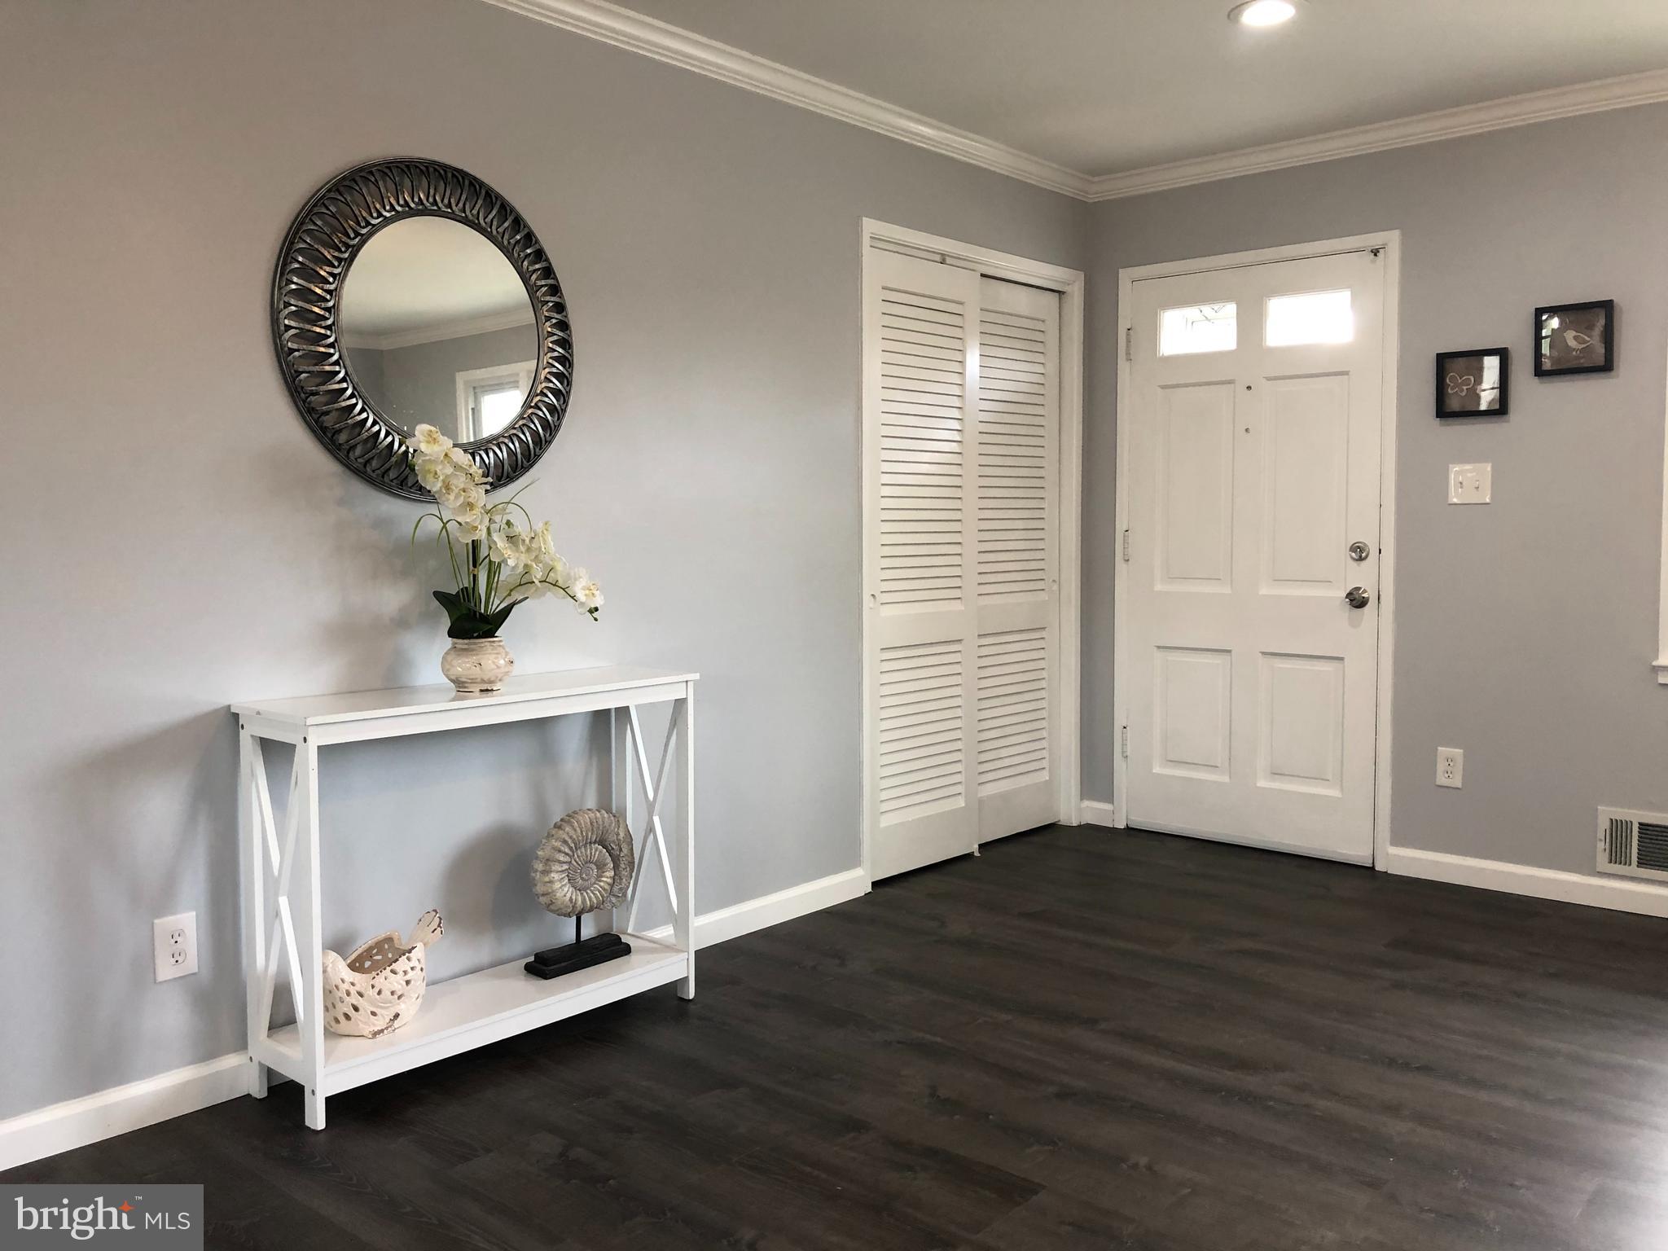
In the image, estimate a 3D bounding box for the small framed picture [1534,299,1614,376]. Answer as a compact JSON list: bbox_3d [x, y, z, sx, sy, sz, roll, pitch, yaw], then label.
[{"bbox_3d":[2.212,-0.858,4.036,0.206,0.203,0.025,4,6,42],"label":"small framed picture"}]

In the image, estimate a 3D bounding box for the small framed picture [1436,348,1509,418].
[{"bbox_3d":[2.002,-0.762,4.234,0.206,0.203,0.025,4,6,42],"label":"small framed picture"}]

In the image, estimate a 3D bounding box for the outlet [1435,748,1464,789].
[{"bbox_3d":[1.987,0.462,4.352,0.078,0.125,0.008,4,6,42],"label":"outlet"}]

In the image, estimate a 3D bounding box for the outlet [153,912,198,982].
[{"bbox_3d":[-1.298,0.635,2.662,0.008,0.125,0.079,4,6,42],"label":"outlet"}]

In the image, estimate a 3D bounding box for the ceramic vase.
[{"bbox_3d":[-0.781,0.087,2.956,0.160,0.116,0.160,0,4,0],"label":"ceramic vase"}]

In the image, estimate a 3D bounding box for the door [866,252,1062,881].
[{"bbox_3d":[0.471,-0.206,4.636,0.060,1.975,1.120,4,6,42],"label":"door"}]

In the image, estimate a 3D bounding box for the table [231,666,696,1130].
[{"bbox_3d":[-0.765,0.537,3.021,0.302,0.800,0.997,4,6,42],"label":"table"}]

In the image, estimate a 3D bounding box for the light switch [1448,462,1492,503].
[{"bbox_3d":[2.010,-0.447,4.261,0.125,0.126,0.012,4,6,42],"label":"light switch"}]

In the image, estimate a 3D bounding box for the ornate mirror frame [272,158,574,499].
[{"bbox_3d":[-0.884,-0.643,3.008,0.040,0.740,0.745,4,6,42],"label":"ornate mirror frame"}]

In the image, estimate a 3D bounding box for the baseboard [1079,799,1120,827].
[{"bbox_3d":[1.030,0.728,5.227,0.118,0.085,0.018,4,6,42],"label":"baseboard"}]

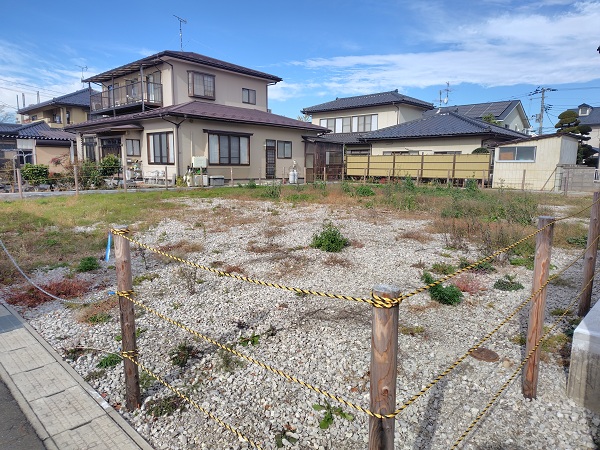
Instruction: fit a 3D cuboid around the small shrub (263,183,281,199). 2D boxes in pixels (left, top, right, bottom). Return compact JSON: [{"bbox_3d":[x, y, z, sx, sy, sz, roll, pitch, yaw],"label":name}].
[{"bbox_3d":[-1.065,-1.299,14.887,0.674,0.574,0.597,0,8,-4],"label":"small shrub"}]

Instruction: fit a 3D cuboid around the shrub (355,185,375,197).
[{"bbox_3d":[2.350,-1.274,14.491,0.780,0.430,0.700,1,9,9],"label":"shrub"}]

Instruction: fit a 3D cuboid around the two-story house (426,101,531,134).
[{"bbox_3d":[18.817,-9.628,45.489,10.600,7.800,10.200,7,11,40],"label":"two-story house"}]

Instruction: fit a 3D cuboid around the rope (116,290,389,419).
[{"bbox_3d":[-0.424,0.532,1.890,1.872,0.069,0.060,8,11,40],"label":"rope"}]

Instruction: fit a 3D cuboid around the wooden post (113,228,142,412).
[{"bbox_3d":[-1.010,0.558,2.339,0.090,1.099,0.090,-4,9,-24],"label":"wooden post"}]

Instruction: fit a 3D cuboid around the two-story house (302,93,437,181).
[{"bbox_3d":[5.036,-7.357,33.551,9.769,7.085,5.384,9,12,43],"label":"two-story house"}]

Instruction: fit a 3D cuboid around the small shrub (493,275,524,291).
[{"bbox_3d":[2.516,0.671,4.785,0.379,0.155,0.315,5,10,28],"label":"small shrub"}]

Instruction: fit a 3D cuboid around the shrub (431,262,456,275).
[{"bbox_3d":[1.812,0.535,5.019,0.310,0.120,0.280,3,9,20],"label":"shrub"}]

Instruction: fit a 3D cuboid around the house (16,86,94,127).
[{"bbox_3d":[-19.431,-8.786,37.879,9.398,8.197,9.000,8,12,42],"label":"house"}]

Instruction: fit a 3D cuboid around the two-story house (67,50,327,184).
[{"bbox_3d":[-6.354,-6.151,24.709,11.500,7.000,11.000,7,11,40],"label":"two-story house"}]

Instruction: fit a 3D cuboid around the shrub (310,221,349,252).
[{"bbox_3d":[0.489,0.170,6.536,0.626,0.459,0.544,1,8,4],"label":"shrub"}]

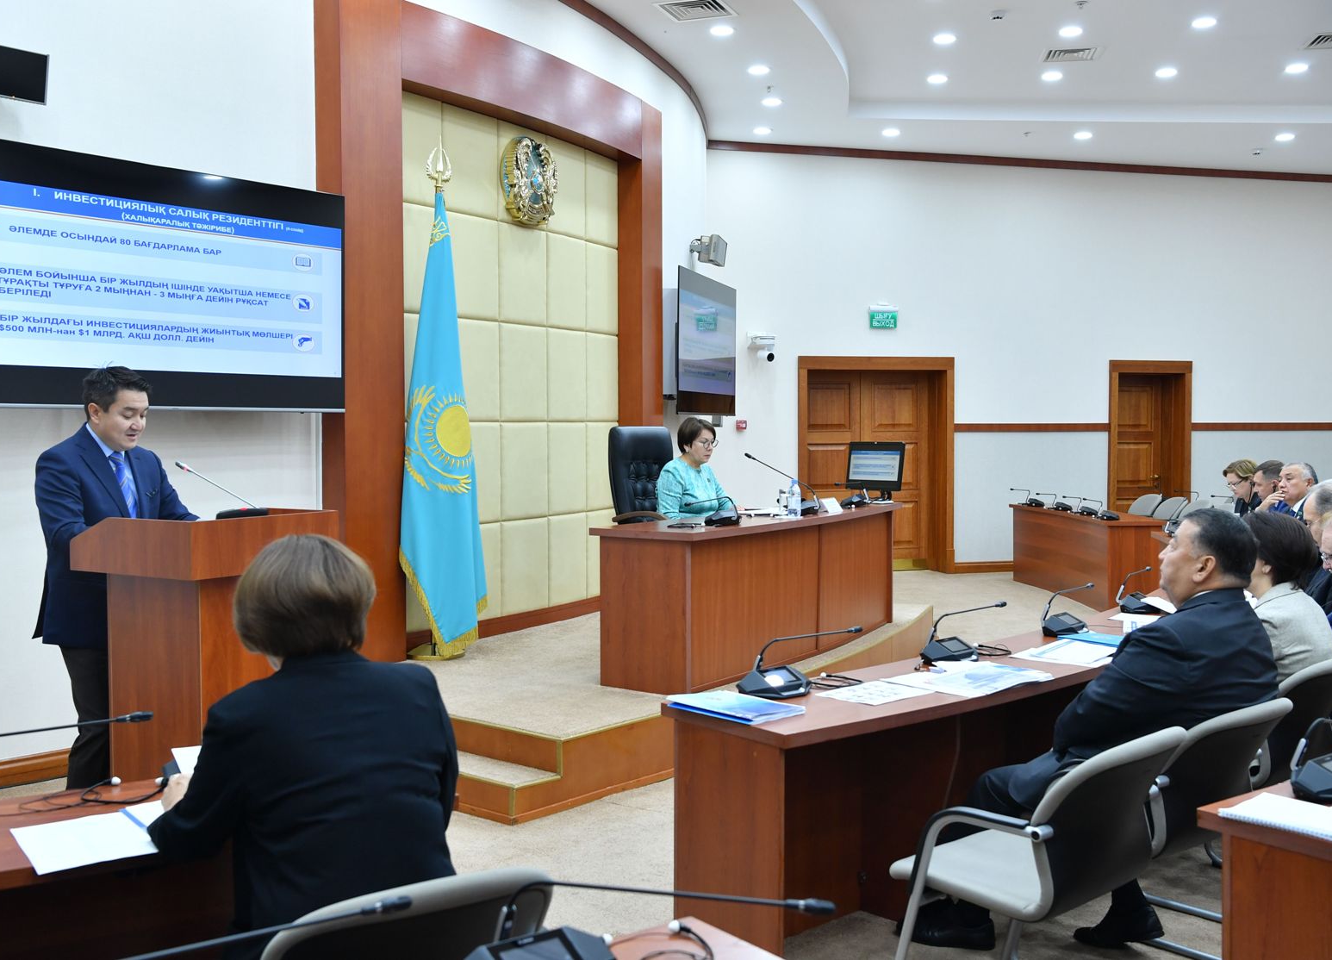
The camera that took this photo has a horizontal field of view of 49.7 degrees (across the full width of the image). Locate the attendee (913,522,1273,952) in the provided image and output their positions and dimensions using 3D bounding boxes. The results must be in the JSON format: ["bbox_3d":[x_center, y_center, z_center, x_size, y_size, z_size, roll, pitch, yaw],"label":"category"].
[{"bbox_3d":[1.162,0.707,3.870,0.880,1.280,0.580,1,3,37],"label":"attendee"}]

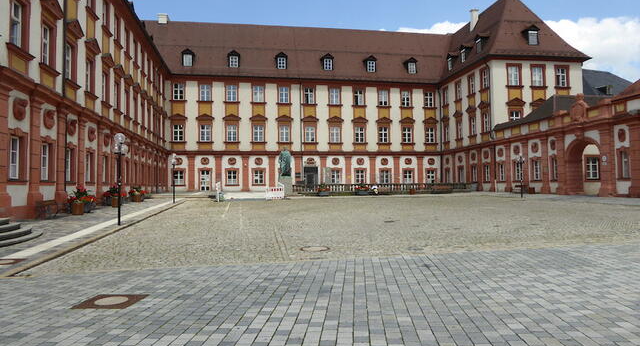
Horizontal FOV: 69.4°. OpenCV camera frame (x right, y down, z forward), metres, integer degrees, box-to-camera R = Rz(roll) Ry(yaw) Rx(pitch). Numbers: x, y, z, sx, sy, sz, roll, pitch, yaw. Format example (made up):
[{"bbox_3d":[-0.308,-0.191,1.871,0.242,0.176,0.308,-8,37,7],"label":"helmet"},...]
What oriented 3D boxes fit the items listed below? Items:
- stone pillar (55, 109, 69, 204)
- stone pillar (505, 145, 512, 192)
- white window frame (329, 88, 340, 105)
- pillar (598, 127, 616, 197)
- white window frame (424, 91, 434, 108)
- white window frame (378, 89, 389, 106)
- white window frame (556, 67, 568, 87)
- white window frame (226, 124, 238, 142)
[{"bbox_3d":[-12.219,-0.804,21.865,0.280,4.550,0.880,0,-2,-10],"label":"stone pillar"},{"bbox_3d":[17.085,-0.403,41.893,0.400,4.303,0.800,0,-2,-9],"label":"stone pillar"},{"bbox_3d":[1.935,-9.762,59.215,1.340,2.030,0.200,0,-2,-10],"label":"white window frame"},{"bbox_3d":[19.877,-0.752,31.900,0.500,4.900,1.000,0,-2,-7],"label":"pillar"},{"bbox_3d":[14.537,-9.744,61.527,1.340,2.030,0.200,0,-2,-10],"label":"white window frame"},{"bbox_3d":[8.222,-9.692,59.946,1.220,1.980,0.170,0,-2,-10],"label":"white window frame"},{"bbox_3d":[26.540,-10.412,50.709,1.220,2.100,0.180,0,-2,-10],"label":"white window frame"},{"bbox_3d":[-10.118,-4.576,53.476,1.186,1.844,0.150,0,-2,-10],"label":"white window frame"}]

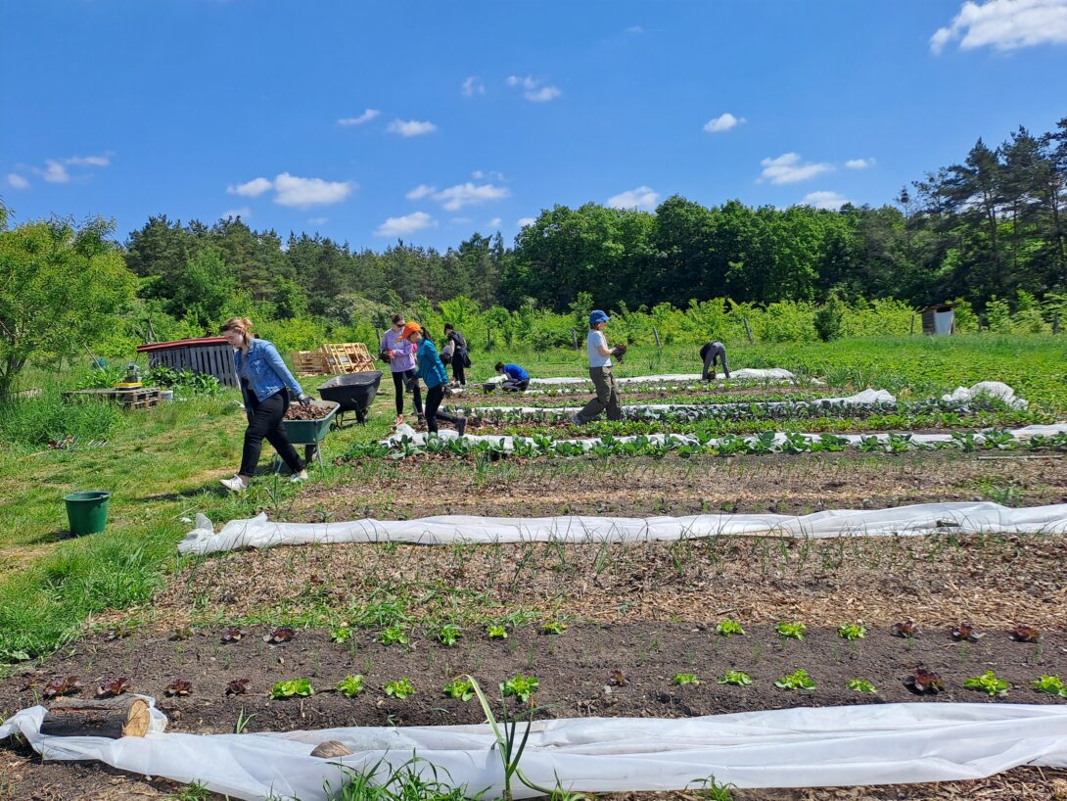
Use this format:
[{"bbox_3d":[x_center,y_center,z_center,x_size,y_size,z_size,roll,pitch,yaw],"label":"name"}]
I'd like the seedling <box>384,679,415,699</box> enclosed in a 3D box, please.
[{"bbox_3d":[-0.542,1.150,3.122,0.124,0.069,0.124,0,5,0],"label":"seedling"}]

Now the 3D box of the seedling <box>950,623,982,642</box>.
[{"bbox_3d":[2.074,1.096,3.684,0.156,0.073,0.156,0,5,0],"label":"seedling"}]

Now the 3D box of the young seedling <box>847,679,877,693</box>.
[{"bbox_3d":[1.351,1.171,3.171,0.125,0.055,0.110,0,6,0],"label":"young seedling"}]

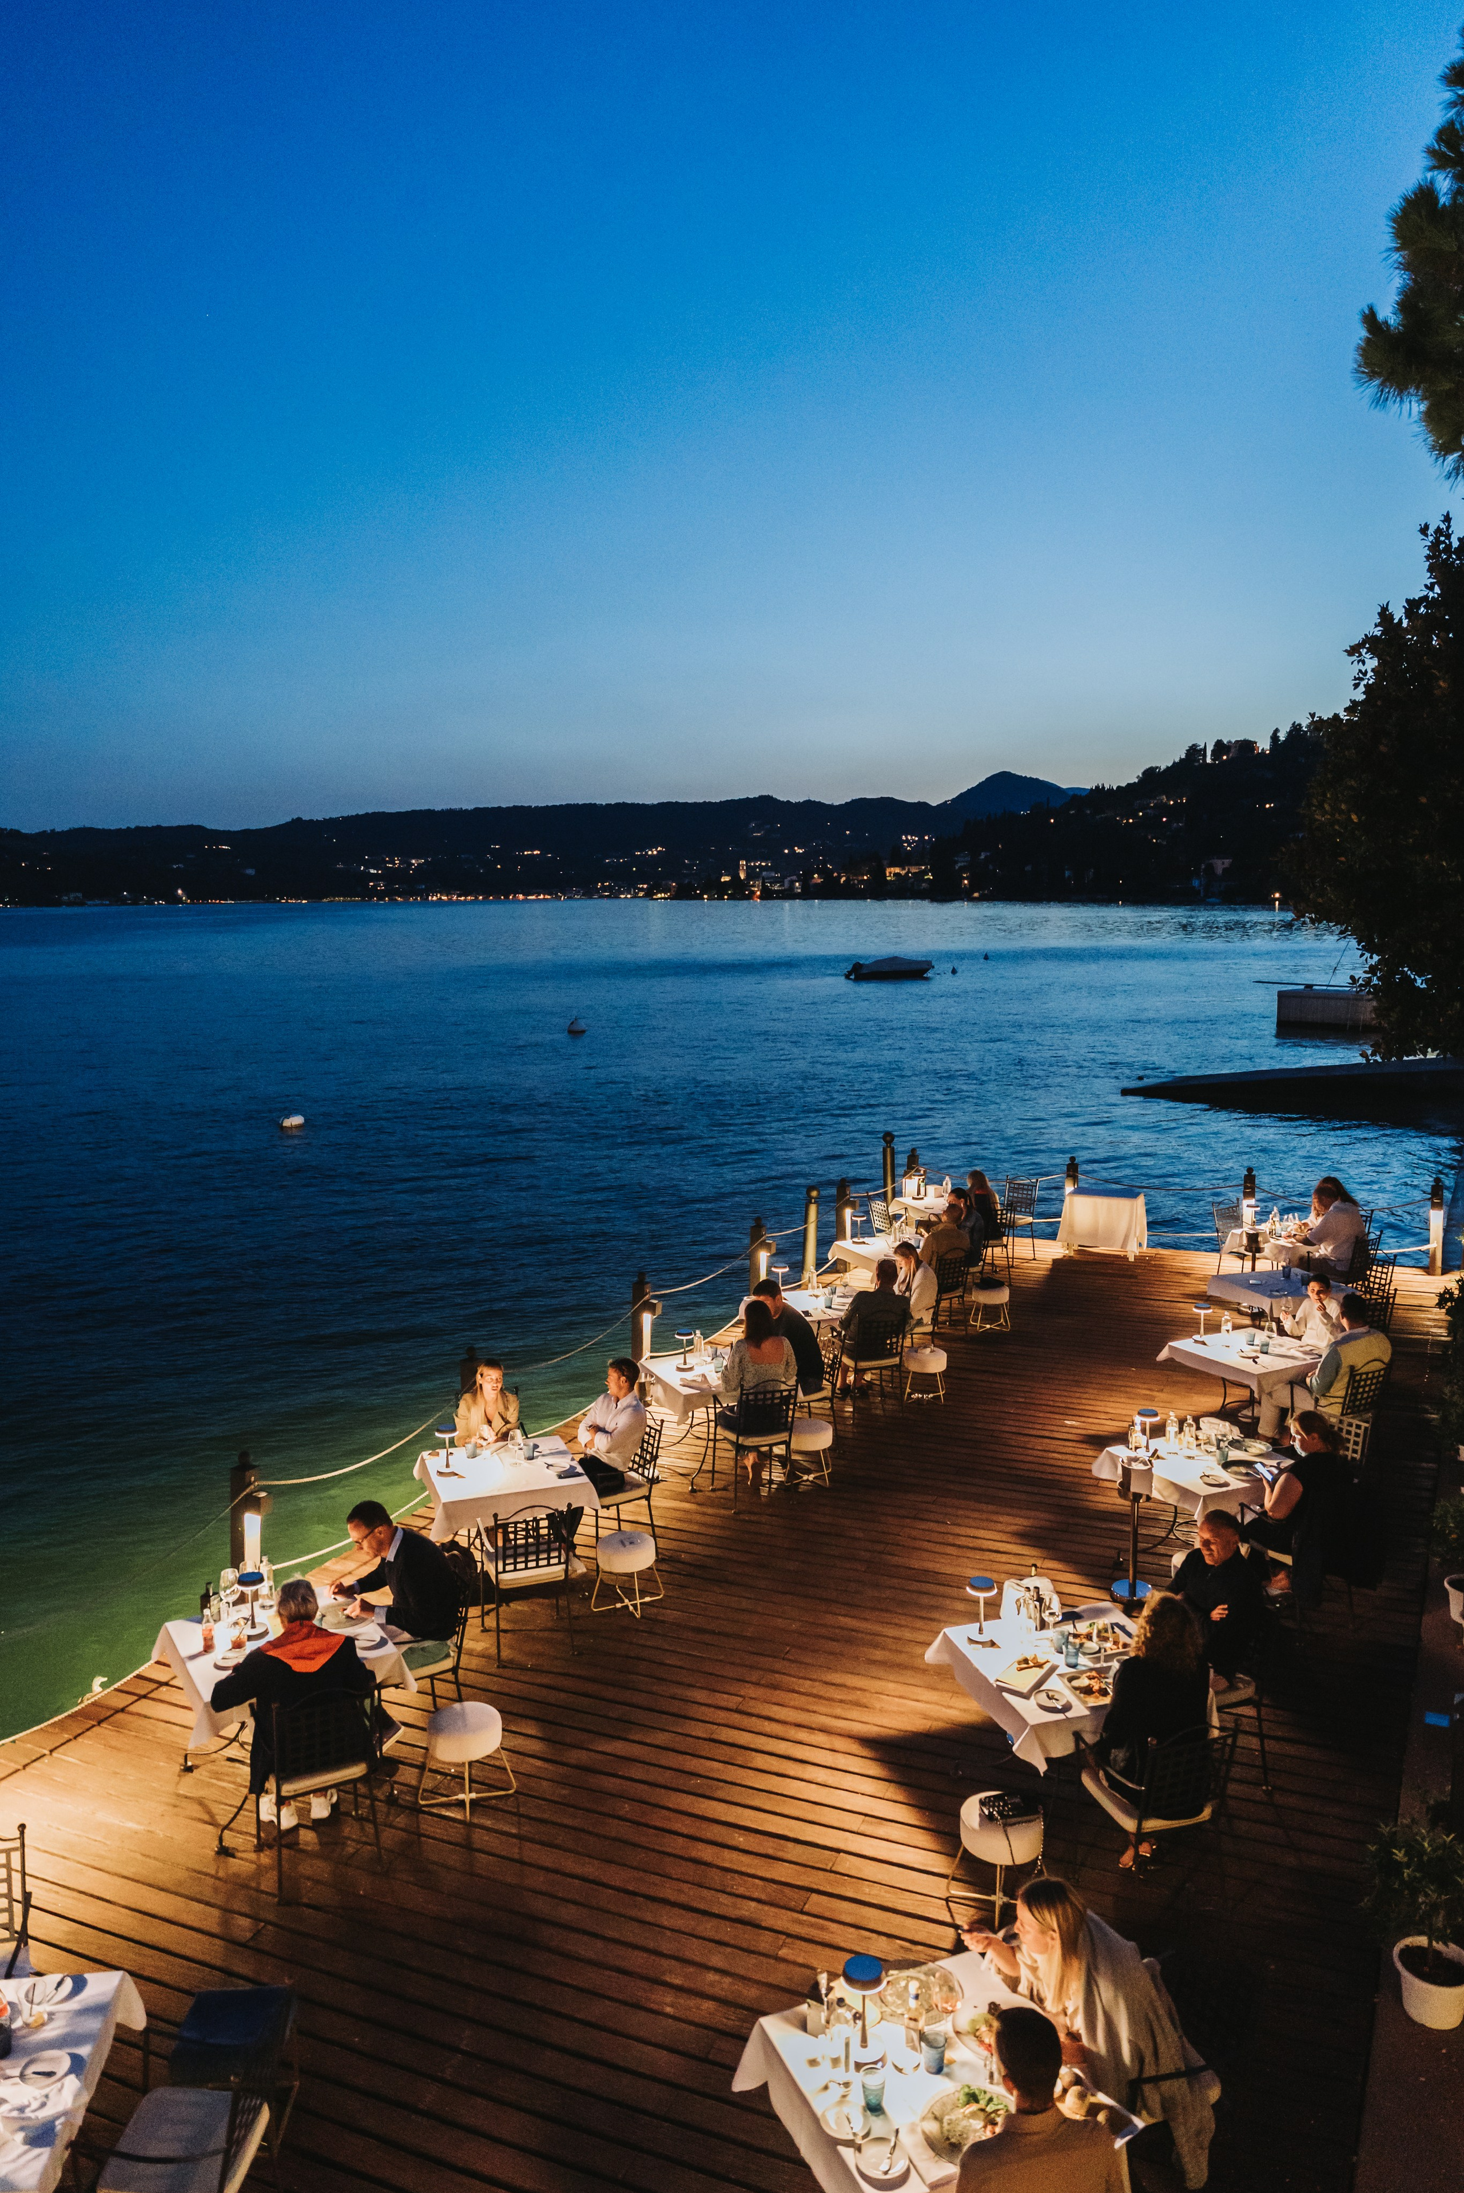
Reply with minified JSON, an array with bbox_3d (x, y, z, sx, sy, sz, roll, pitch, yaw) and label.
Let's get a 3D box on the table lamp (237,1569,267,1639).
[{"bbox_3d":[-2.145,2.270,6.537,0.127,0.280,0.127,0,8,0],"label":"table lamp"}]

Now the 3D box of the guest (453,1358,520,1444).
[{"bbox_3d":[-1.640,2.450,10.041,0.490,1.240,0.700,-3,8,-22],"label":"guest"}]

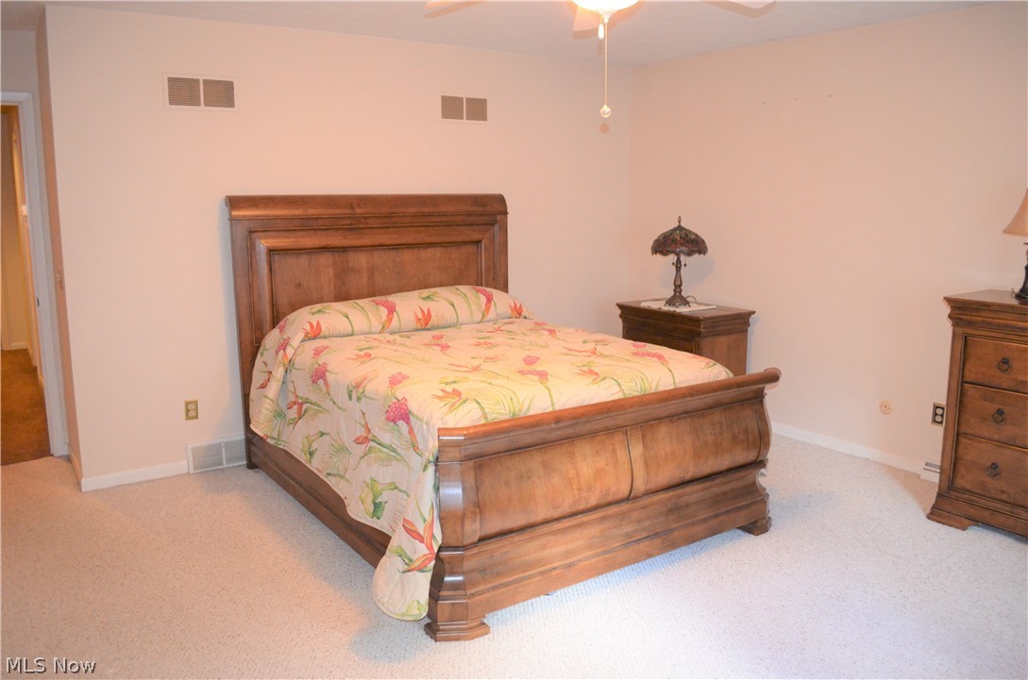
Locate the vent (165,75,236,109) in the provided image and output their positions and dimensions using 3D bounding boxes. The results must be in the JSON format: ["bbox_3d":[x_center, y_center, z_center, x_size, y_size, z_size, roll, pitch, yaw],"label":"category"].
[{"bbox_3d":[-1.611,-1.280,3.989,0.366,0.172,0.018,-7,12,-34],"label":"vent"}]

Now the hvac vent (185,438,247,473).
[{"bbox_3d":[-1.617,0.635,4.301,0.370,0.155,0.026,-7,12,-34],"label":"hvac vent"}]

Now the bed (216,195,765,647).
[{"bbox_3d":[-0.151,0.041,3.778,1.738,1.490,2.284,-7,12,-34],"label":"bed"}]

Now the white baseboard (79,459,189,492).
[{"bbox_3d":[-1.987,0.716,4.057,0.517,0.082,0.016,-7,12,-34],"label":"white baseboard"}]

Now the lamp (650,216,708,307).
[{"bbox_3d":[1.106,-0.523,5.150,0.386,0.608,0.386,0,10,0],"label":"lamp"}]

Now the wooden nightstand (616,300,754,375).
[{"bbox_3d":[1.126,0.174,5.131,0.491,0.760,0.834,-6,11,-31],"label":"wooden nightstand"}]

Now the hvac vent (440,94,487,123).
[{"bbox_3d":[-0.306,-1.469,4.885,0.363,0.166,0.018,-7,12,-34],"label":"hvac vent"}]

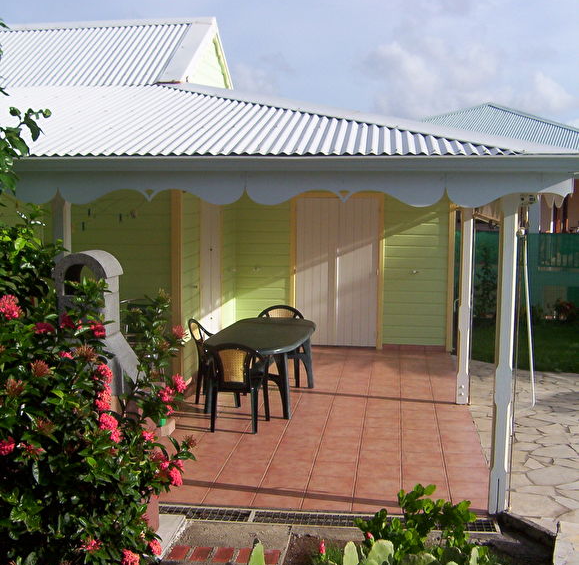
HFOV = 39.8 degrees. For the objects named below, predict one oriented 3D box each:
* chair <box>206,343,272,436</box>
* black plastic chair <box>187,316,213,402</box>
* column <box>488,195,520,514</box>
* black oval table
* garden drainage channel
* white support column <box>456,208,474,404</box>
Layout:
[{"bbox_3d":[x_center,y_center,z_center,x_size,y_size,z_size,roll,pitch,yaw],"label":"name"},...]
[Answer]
[{"bbox_3d":[-0.479,0.932,7.444,0.560,0.859,0.590,1,7,8],"label":"chair"},{"bbox_3d":[-0.755,0.820,8.393,0.590,0.859,0.560,1,7,6],"label":"black plastic chair"},{"bbox_3d":[1.448,0.502,5.445,0.118,2.187,0.118,1,7,8],"label":"column"},{"bbox_3d":[-0.275,0.886,8.426,0.955,0.724,1.865,1,7,11],"label":"black oval table"},{"bbox_3d":[0.229,1.639,5.453,2.353,0.060,0.262,1,7,6],"label":"garden drainage channel"},{"bbox_3d":[1.819,0.206,8.269,0.118,2.120,0.118,1,7,8],"label":"white support column"}]

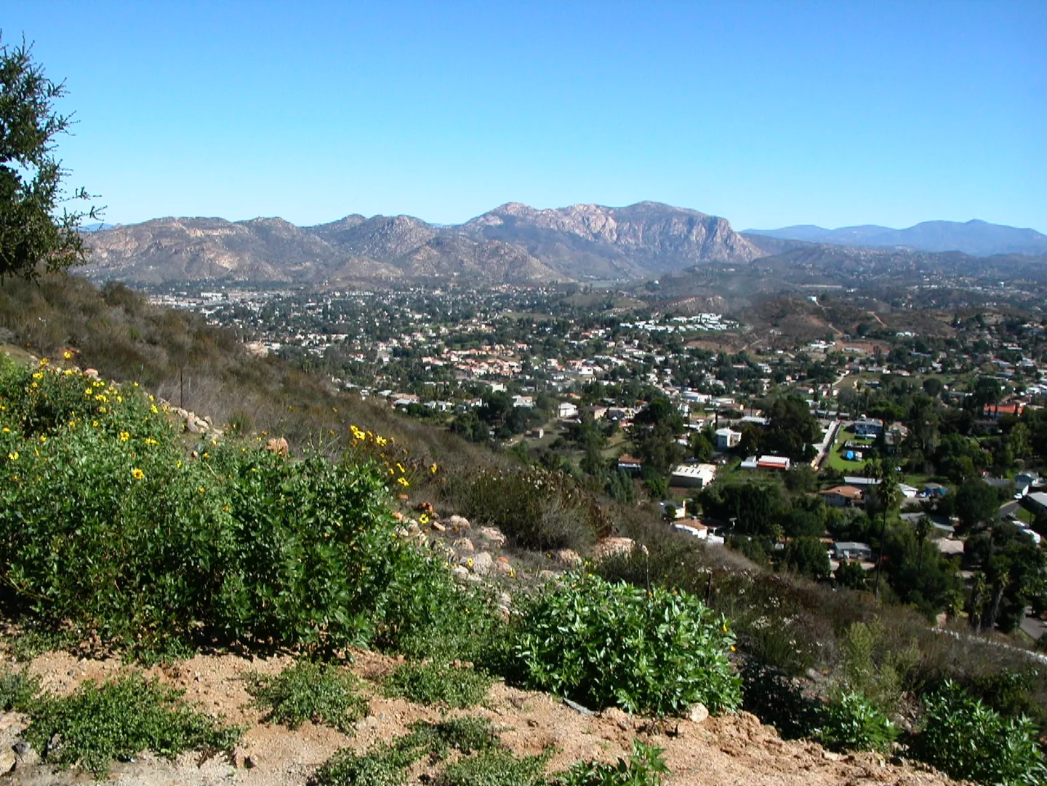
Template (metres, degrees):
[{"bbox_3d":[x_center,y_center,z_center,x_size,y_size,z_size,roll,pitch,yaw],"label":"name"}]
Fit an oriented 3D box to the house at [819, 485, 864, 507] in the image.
[{"bbox_3d":[107.209,34.341,346.486,12.500,5.000,12.000,6,9,35],"label":"house"}]

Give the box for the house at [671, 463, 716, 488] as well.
[{"bbox_3d":[61.236,30.175,372.451,12.000,4.800,16.000,5,8,25],"label":"house"}]

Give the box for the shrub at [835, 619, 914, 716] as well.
[{"bbox_3d":[2.217,1.730,6.500,0.465,0.571,0.465,4,8,20],"label":"shrub"}]

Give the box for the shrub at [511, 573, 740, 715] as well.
[{"bbox_3d":[0.421,1.033,4.300,0.951,0.463,0.808,2,8,6],"label":"shrub"}]

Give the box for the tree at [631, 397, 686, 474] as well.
[{"bbox_3d":[50.339,15.801,386.321,20.950,29.270,18.855,2,8,8],"label":"tree"}]

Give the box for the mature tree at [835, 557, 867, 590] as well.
[{"bbox_3d":[81.097,44.781,254.325,7.870,7.509,7.870,4,8,18],"label":"mature tree"}]

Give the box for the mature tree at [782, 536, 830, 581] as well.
[{"bbox_3d":[72.402,42.175,262.855,12.073,10.127,12.073,3,8,16],"label":"mature tree"}]

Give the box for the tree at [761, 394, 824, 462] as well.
[{"bbox_3d":[108.427,14.378,417.296,24.628,26.066,22.165,3,8,15],"label":"tree"}]

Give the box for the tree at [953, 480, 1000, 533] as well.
[{"bbox_3d":[136.753,34.159,310.487,12.727,15.856,12.727,4,8,24],"label":"tree"}]

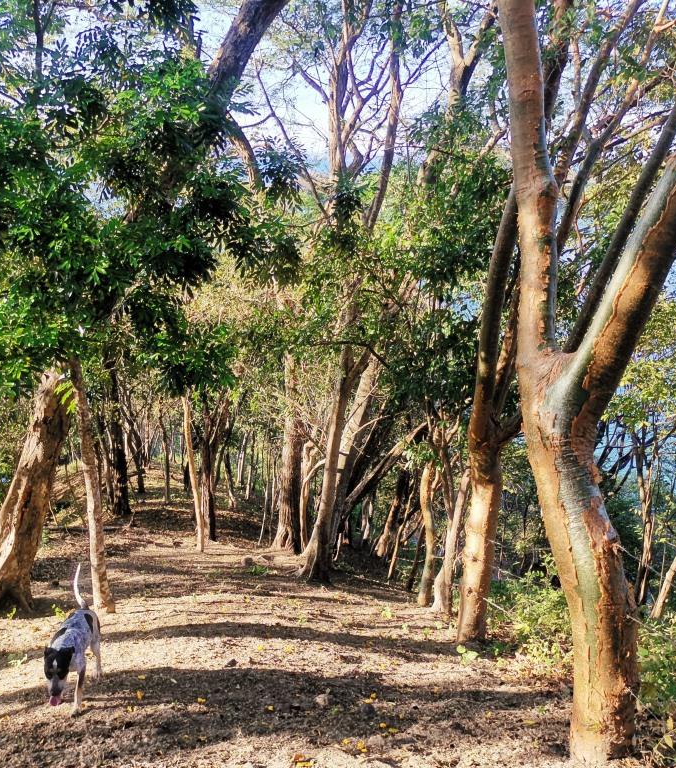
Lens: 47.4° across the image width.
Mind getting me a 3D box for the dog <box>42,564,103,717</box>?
[{"bbox_3d":[-1.430,1.390,4.170,0.270,0.680,0.880,0,8,-2],"label":"dog"}]

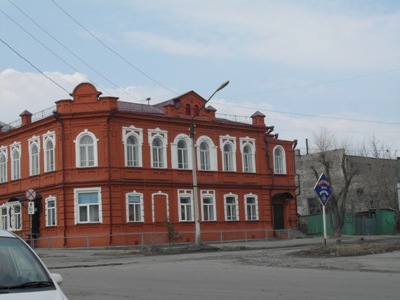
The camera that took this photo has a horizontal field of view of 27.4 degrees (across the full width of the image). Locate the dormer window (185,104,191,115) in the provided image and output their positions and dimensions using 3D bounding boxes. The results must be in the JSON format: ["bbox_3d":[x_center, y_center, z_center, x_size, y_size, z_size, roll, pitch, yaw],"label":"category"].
[{"bbox_3d":[-0.869,-2.910,59.392,0.170,0.780,0.480,-8,-8,44],"label":"dormer window"}]

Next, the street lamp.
[{"bbox_3d":[0.813,0.941,52.963,3.151,10.421,0.400,-7,-8,38],"label":"street lamp"}]

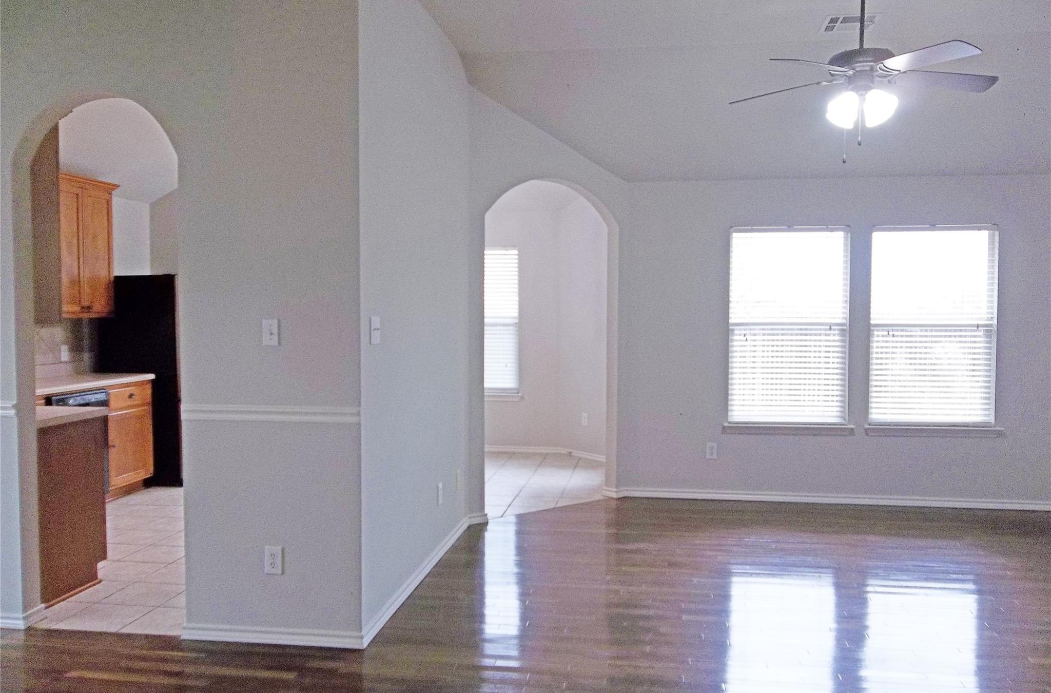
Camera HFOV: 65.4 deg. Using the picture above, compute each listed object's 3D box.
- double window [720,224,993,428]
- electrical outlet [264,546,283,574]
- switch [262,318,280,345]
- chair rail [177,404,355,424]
[{"bbox_3d":[2.503,-0.163,6.133,1.925,1.500,0.110,0,2,8],"label":"double window"},{"bbox_3d":[-1.079,0.912,3.485,0.073,0.115,0.012,0,2,8],"label":"electrical outlet"},{"bbox_3d":[-1.078,-0.058,3.451,0.070,0.114,0.015,0,2,8],"label":"switch"},{"bbox_3d":[-1.089,0.288,3.461,0.800,0.066,0.022,0,2,8],"label":"chair rail"}]

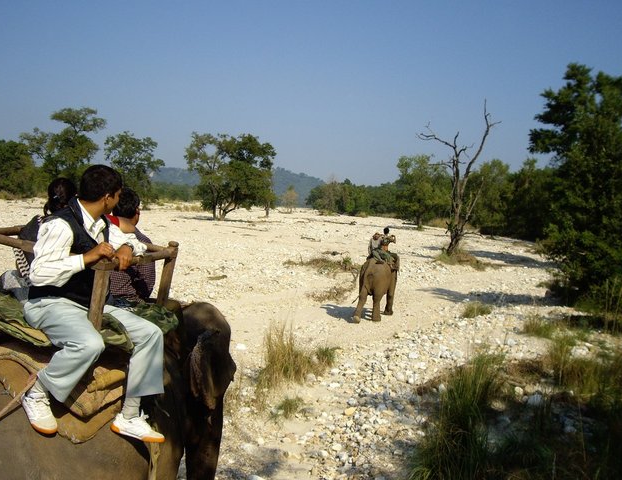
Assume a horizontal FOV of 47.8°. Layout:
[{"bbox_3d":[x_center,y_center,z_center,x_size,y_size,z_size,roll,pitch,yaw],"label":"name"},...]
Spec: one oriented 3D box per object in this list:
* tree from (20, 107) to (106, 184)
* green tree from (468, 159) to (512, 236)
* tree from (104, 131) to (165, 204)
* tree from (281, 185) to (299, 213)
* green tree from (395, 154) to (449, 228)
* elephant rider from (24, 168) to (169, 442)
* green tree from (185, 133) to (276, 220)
[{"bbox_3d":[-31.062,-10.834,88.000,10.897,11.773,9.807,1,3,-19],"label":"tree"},{"bbox_3d":[17.276,-4.113,68.000,4.646,7.549,4.413,3,3,14],"label":"green tree"},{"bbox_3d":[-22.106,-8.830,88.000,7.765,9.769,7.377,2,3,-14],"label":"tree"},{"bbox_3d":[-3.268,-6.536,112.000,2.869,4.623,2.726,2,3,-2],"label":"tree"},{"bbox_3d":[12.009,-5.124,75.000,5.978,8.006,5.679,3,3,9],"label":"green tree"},{"bbox_3d":[-1.068,0.312,3.450,0.750,1.340,0.600,5,4,41],"label":"elephant rider"},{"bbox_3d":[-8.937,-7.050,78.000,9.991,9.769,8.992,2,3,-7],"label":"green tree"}]

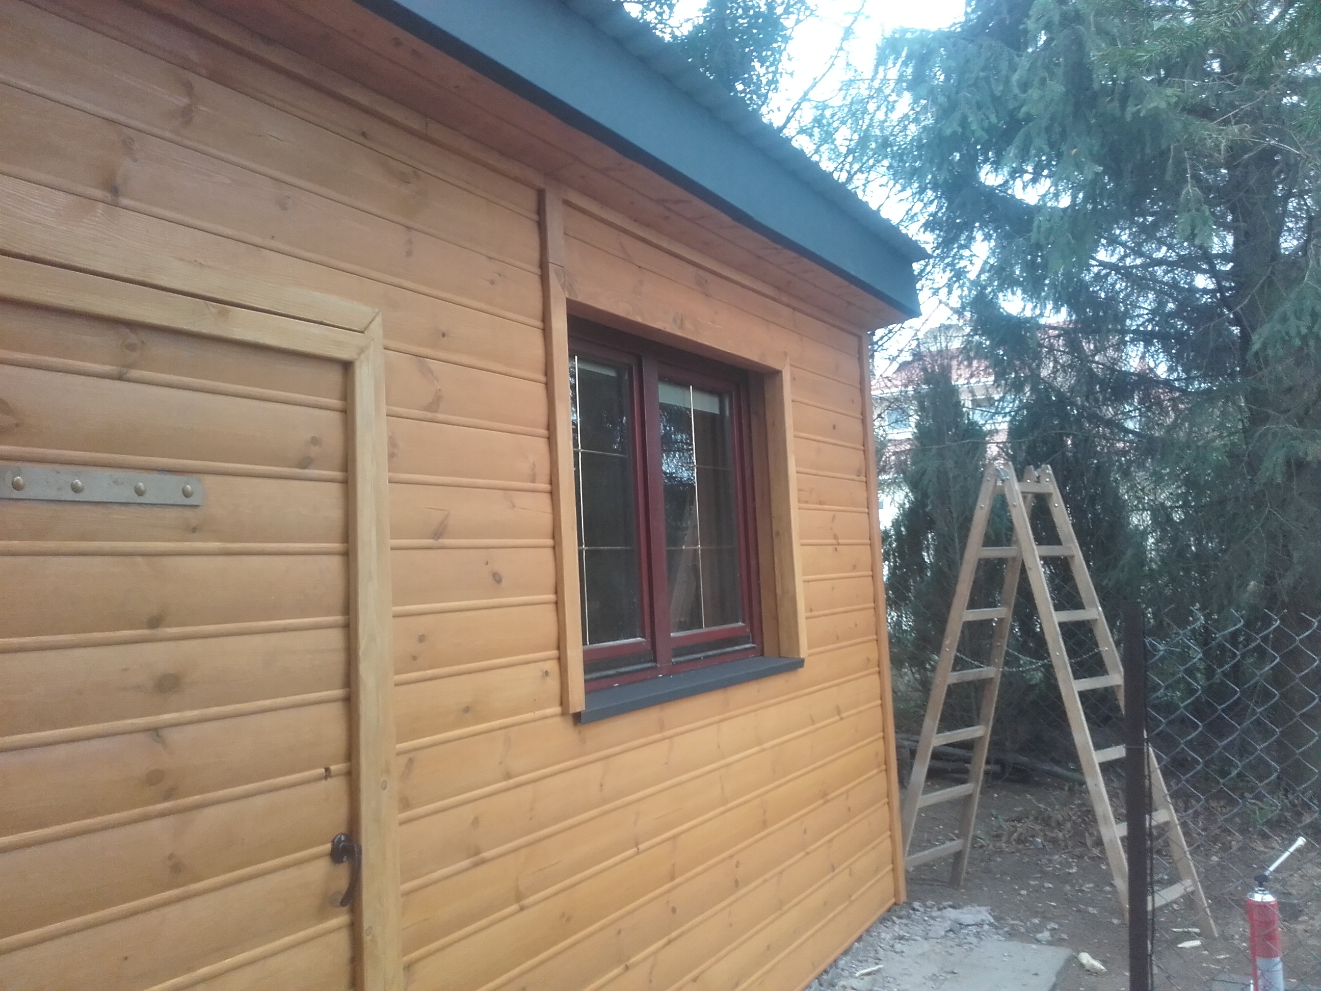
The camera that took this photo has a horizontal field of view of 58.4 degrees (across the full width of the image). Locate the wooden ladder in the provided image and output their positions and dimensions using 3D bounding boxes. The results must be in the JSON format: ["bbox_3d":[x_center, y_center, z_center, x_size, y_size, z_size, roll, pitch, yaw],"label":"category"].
[{"bbox_3d":[1.561,0.825,5.000,0.552,1.926,1.228,2,-5,-42],"label":"wooden ladder"}]

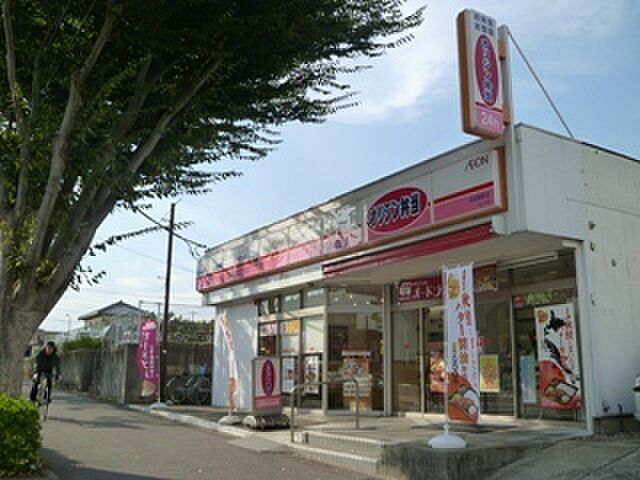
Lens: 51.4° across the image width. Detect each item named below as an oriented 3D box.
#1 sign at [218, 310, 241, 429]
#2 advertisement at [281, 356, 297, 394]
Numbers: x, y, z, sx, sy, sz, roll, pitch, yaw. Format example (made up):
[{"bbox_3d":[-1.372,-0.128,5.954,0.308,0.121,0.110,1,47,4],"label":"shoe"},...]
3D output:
[{"bbox_3d":[-1.731,2.487,12.733,0.360,2.100,0.500,8,-14,-31],"label":"sign"},{"bbox_3d":[-0.742,3.229,15.836,0.040,0.870,0.660,8,-14,-31],"label":"advertisement"}]

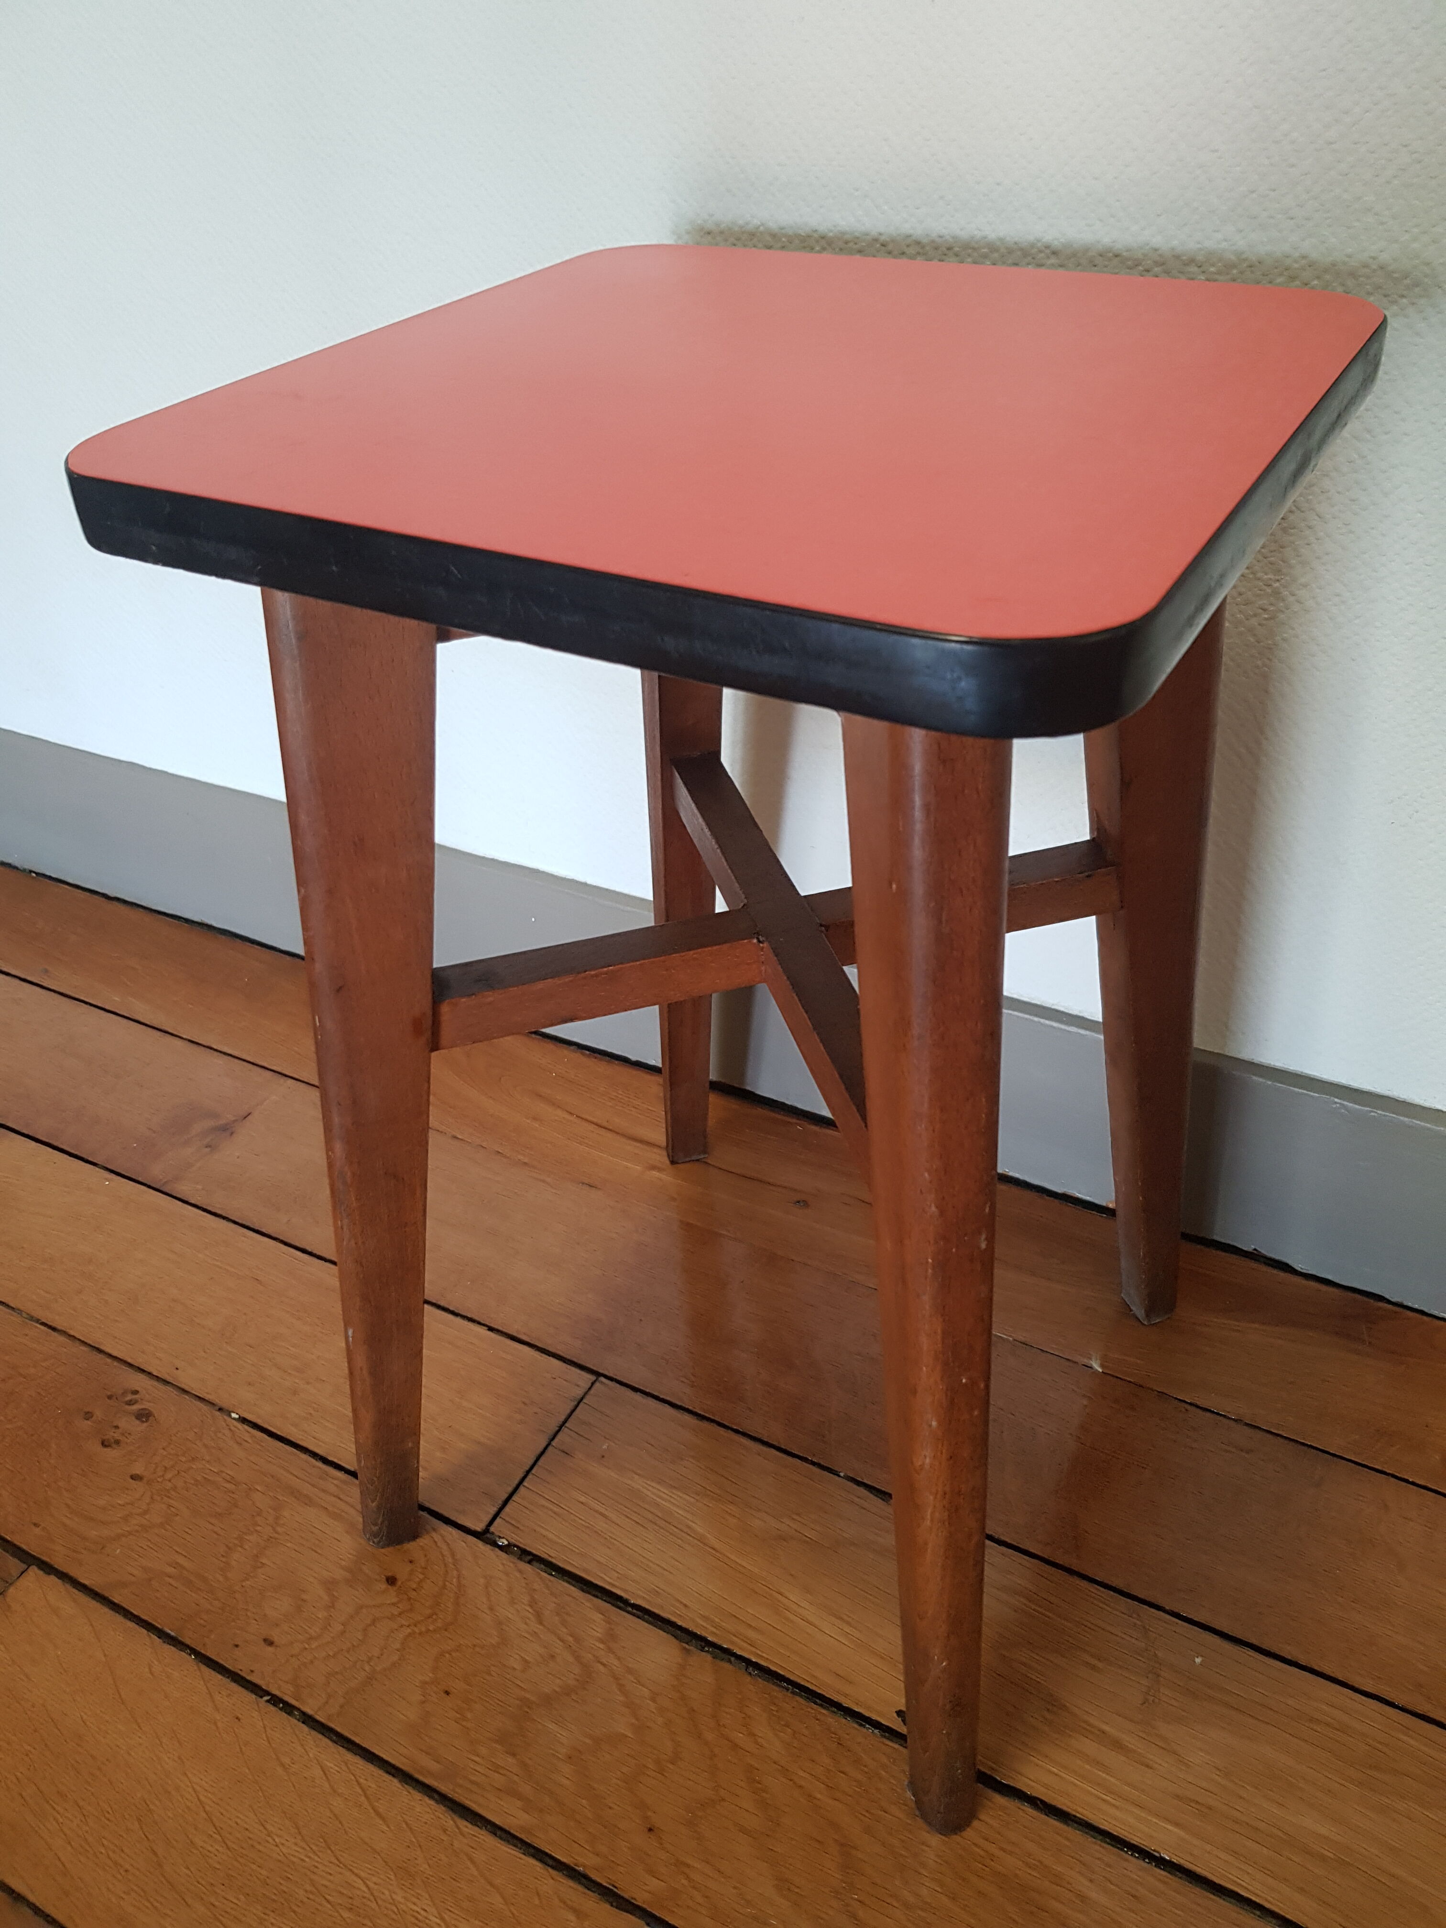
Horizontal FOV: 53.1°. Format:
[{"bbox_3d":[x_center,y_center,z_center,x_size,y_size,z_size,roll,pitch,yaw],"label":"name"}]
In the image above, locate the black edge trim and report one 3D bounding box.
[{"bbox_3d":[0.014,-0.155,0.405,0.281,0.021,0.281,17,41,25],"label":"black edge trim"}]

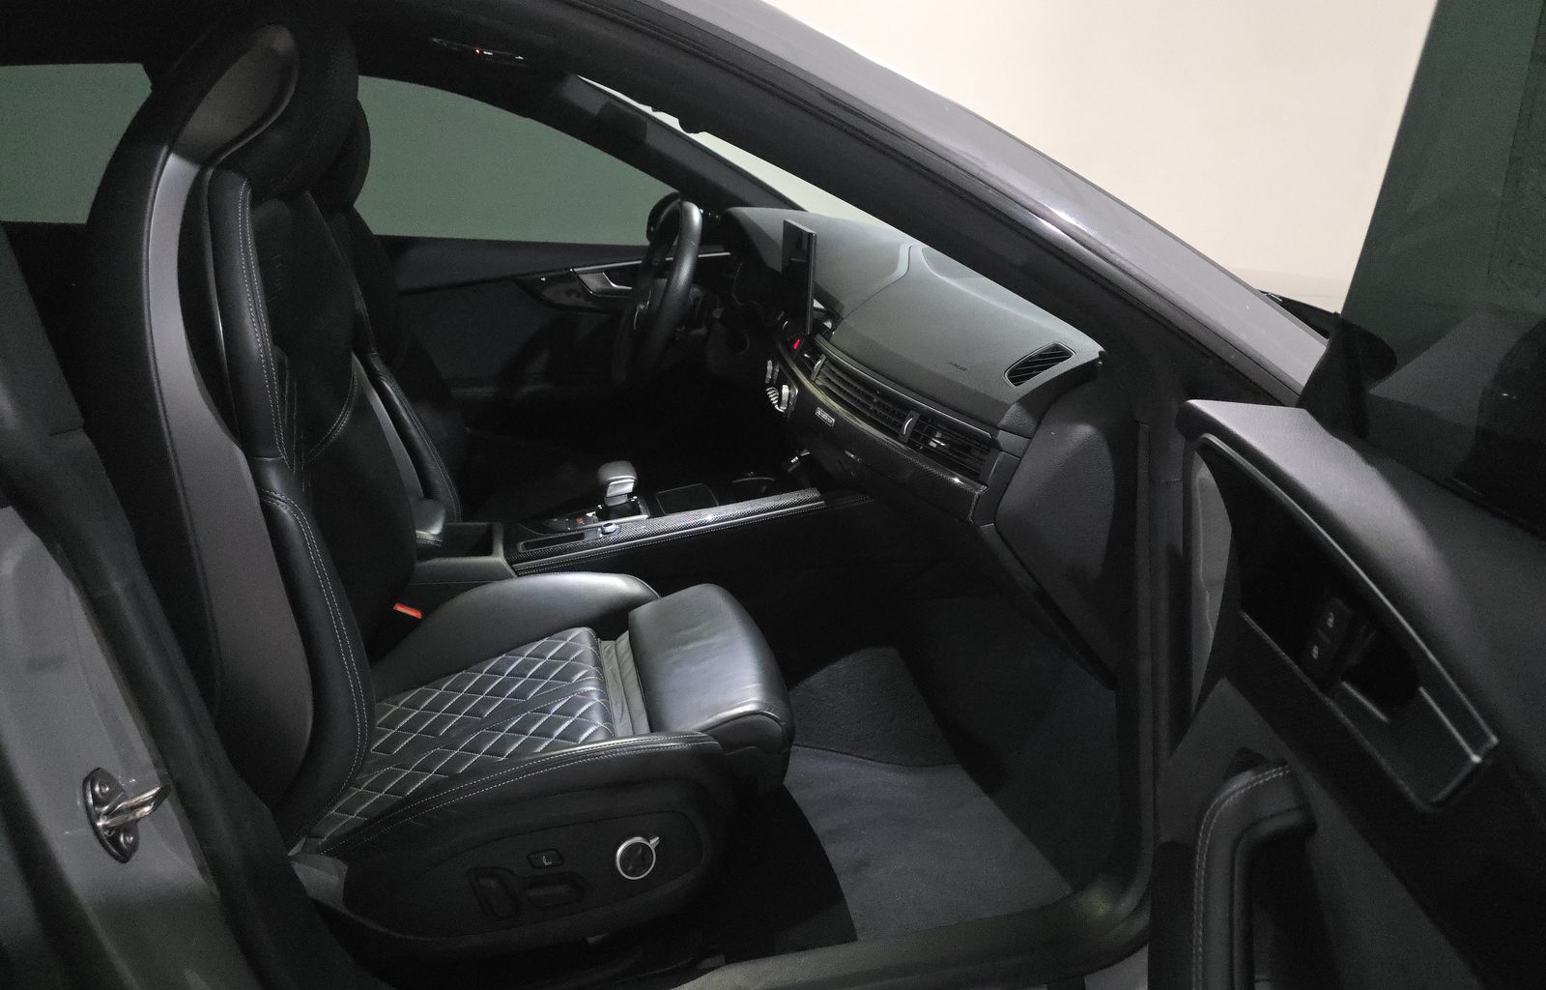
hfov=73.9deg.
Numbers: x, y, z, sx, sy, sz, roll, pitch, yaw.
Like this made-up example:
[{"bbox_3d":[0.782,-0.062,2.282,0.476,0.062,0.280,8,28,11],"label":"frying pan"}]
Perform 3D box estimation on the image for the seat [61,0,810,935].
[{"bbox_3d":[-0.314,-0.016,1.143,0.690,0.950,0.560,-3,18,-14],"label":"seat"}]

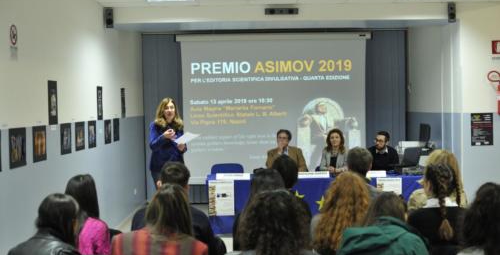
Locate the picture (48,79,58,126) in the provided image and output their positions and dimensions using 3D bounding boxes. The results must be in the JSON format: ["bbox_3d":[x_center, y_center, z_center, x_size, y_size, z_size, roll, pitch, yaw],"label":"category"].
[{"bbox_3d":[-1.783,-0.224,6.325,0.020,0.400,0.290,-1,2,0],"label":"picture"}]

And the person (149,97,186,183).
[{"bbox_3d":[-0.989,0.512,8.399,0.430,1.741,0.380,-2,2,-17],"label":"person"}]

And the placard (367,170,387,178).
[{"bbox_3d":[1.426,0.548,8.284,0.386,0.085,0.080,-1,2,0],"label":"placard"}]

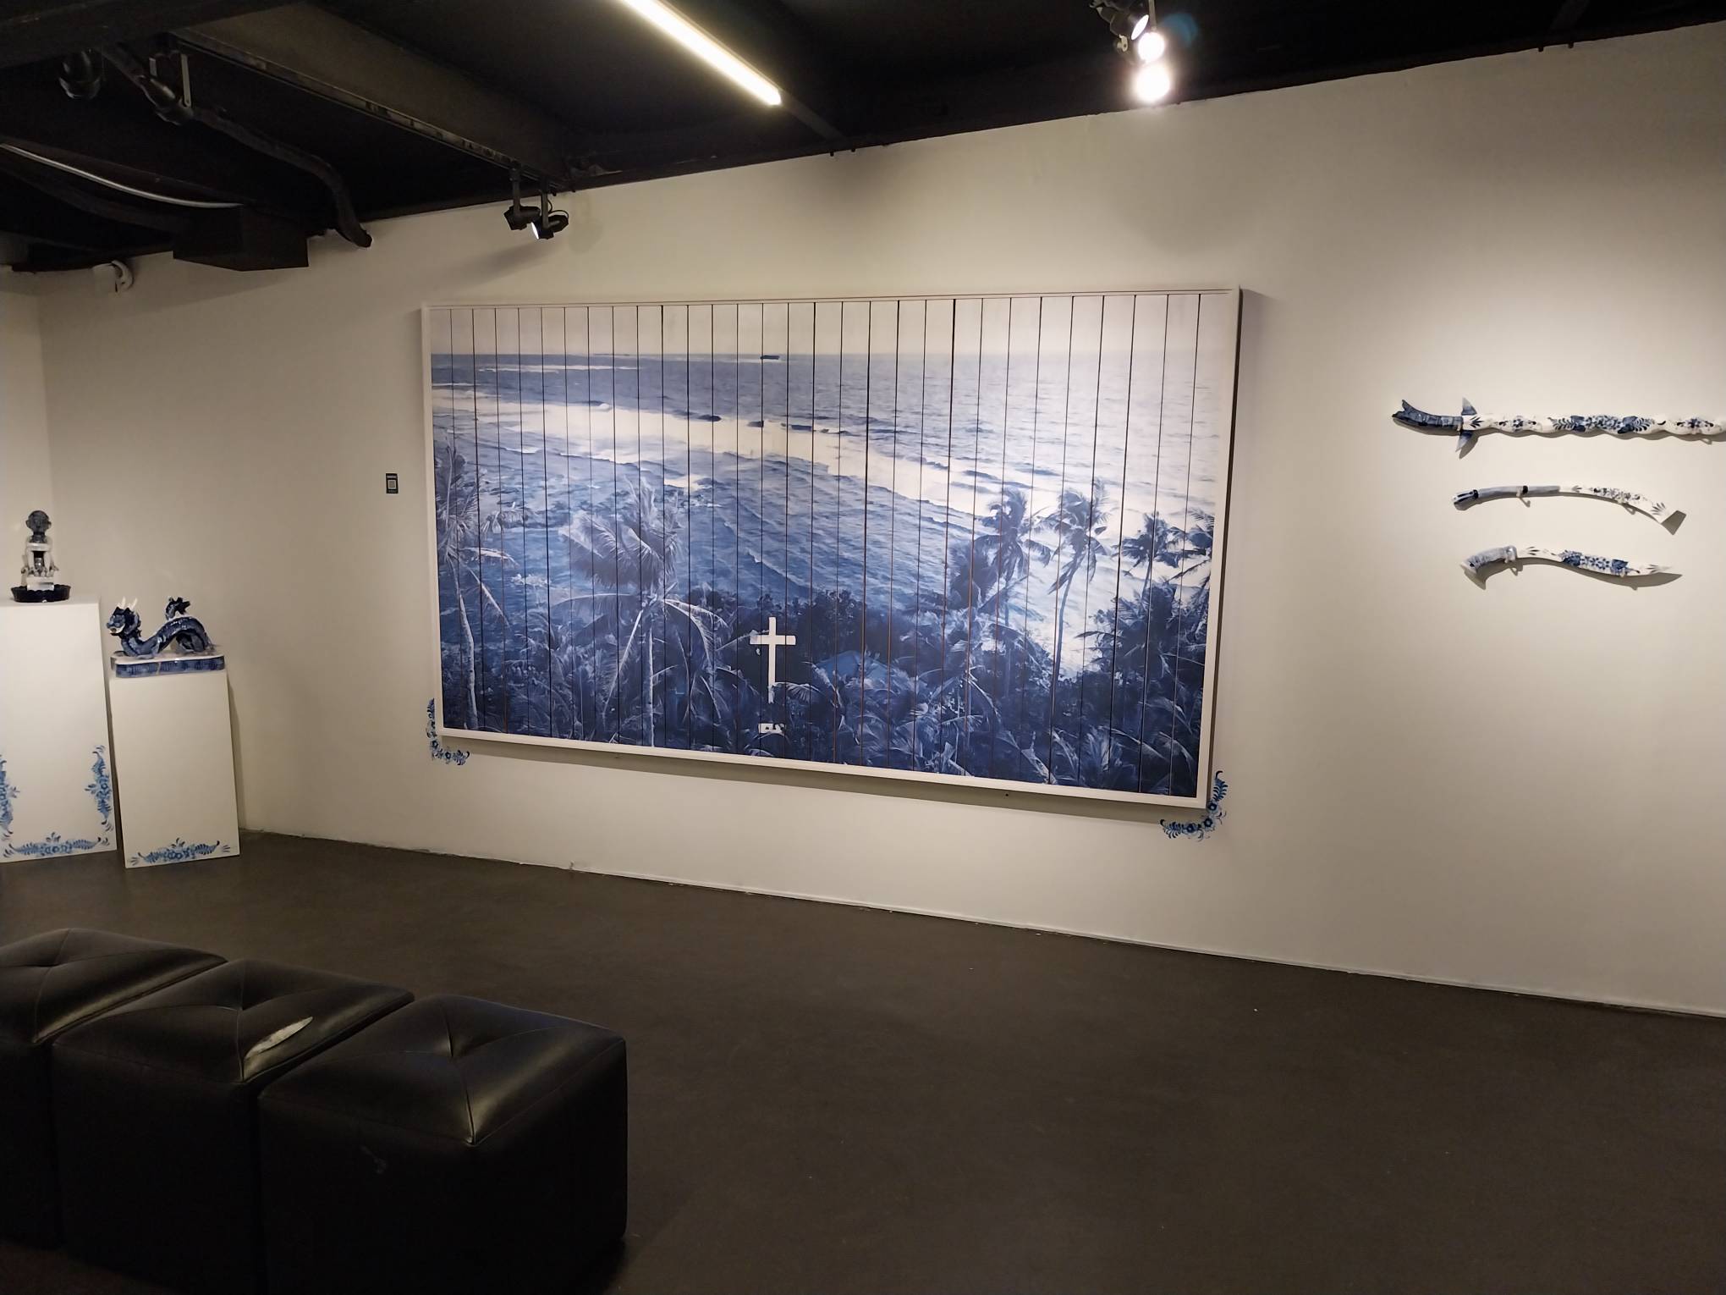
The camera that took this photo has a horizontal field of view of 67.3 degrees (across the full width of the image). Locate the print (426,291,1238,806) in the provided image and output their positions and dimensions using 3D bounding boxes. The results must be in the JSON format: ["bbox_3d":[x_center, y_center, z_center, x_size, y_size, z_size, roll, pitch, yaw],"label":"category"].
[{"bbox_3d":[-0.226,-0.348,4.180,2.680,1.509,0.065,4,10,17],"label":"print"}]

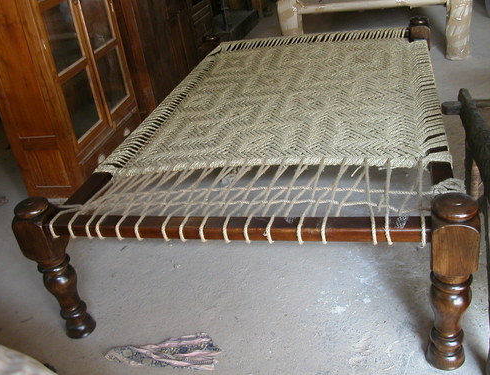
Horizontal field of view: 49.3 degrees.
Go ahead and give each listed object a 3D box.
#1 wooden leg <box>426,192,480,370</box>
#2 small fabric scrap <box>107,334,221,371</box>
[{"bbox_3d":[0.509,0.243,1.325,0.100,0.490,0.100,0,30,16],"label":"wooden leg"},{"bbox_3d":[-0.240,0.480,1.604,0.352,0.022,0.137,-1,29,15],"label":"small fabric scrap"}]

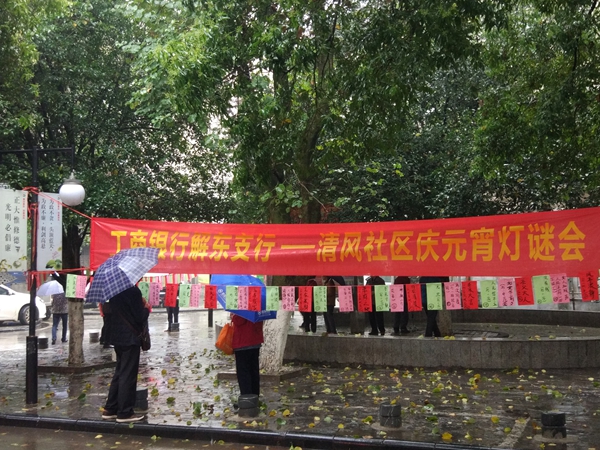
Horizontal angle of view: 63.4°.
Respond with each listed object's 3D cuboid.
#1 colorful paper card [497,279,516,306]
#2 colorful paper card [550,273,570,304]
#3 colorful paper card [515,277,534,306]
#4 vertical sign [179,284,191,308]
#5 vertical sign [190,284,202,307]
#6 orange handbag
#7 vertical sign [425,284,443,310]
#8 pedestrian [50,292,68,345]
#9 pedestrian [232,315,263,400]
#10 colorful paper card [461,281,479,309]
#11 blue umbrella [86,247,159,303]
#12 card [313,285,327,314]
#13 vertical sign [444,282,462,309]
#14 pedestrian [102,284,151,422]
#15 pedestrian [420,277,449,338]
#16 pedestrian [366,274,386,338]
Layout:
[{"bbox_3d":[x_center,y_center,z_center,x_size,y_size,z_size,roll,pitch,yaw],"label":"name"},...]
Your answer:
[{"bbox_3d":[1.925,0.628,4.507,0.145,0.260,0.012,-3,-6,17],"label":"colorful paper card"},{"bbox_3d":[2.351,0.576,4.382,0.145,0.260,0.012,-4,-7,17],"label":"colorful paper card"},{"bbox_3d":[2.070,0.614,4.464,0.145,0.260,0.012,-5,-7,17],"label":"colorful paper card"},{"bbox_3d":[-1.294,0.804,5.473,0.142,0.260,0.012,-2,-6,17],"label":"vertical sign"},{"bbox_3d":[-1.167,0.799,5.435,0.142,0.260,0.012,0,-6,17],"label":"vertical sign"},{"bbox_3d":[-0.884,1.334,5.680,0.270,0.360,0.130,-4,-7,30],"label":"orange handbag"},{"bbox_3d":[1.339,0.715,4.850,0.147,0.270,0.015,-2,-7,13],"label":"vertical sign"},{"bbox_3d":[-6.178,2.251,12.587,0.520,1.560,0.380,-1,-6,6],"label":"pedestrian"},{"bbox_3d":[-0.632,1.389,5.838,0.520,1.580,0.380,1,-7,-11],"label":"pedestrian"},{"bbox_3d":[1.667,0.696,4.760,0.140,0.270,0.015,-2,-7,13],"label":"colorful paper card"},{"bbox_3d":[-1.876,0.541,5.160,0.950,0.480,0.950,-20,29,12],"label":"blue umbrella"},{"bbox_3d":[0.210,0.783,5.100,0.138,0.270,0.015,-2,-7,13],"label":"card"},{"bbox_3d":[1.513,0.712,4.800,0.145,0.270,0.015,-2,-7,13],"label":"vertical sign"},{"bbox_3d":[-1.880,1.254,5.293,0.460,1.670,0.550,5,-8,-41],"label":"pedestrian"},{"bbox_3d":[3.146,1.869,11.588,0.540,1.650,0.350,0,-6,-9],"label":"pedestrian"},{"bbox_3d":[1.803,1.806,11.593,0.500,1.660,0.360,0,-6,-6],"label":"pedestrian"}]

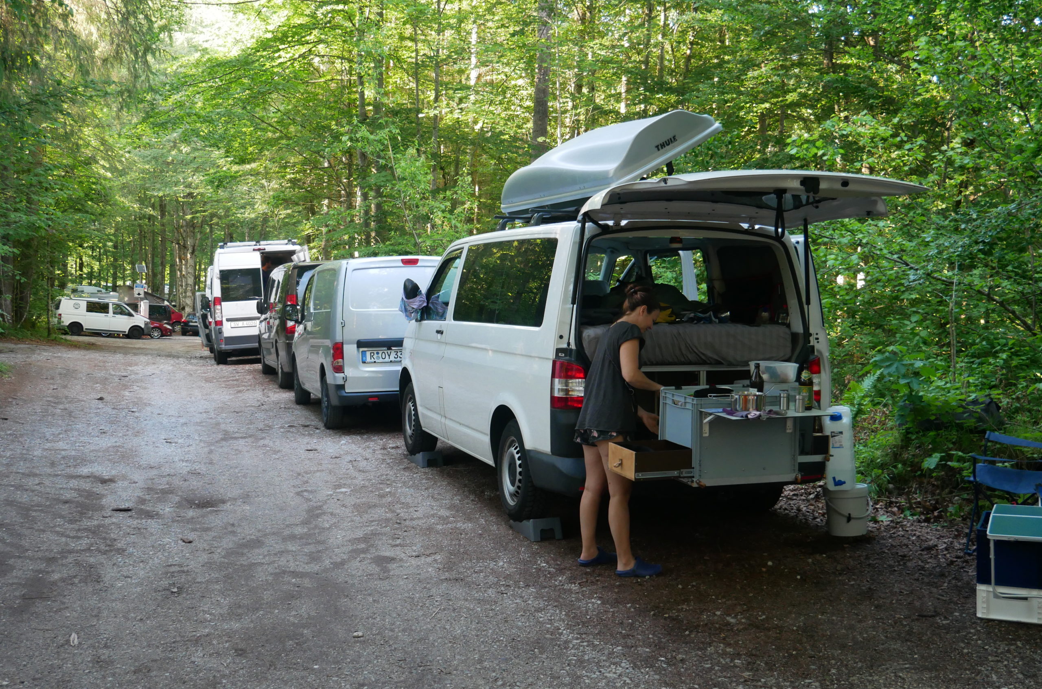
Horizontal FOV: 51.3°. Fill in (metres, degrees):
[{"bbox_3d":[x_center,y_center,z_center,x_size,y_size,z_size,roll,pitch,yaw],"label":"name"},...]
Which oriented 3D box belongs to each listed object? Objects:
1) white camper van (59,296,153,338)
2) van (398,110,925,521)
[{"bbox_3d":[-22.556,-1.359,58.387,4.890,1.980,1.920,3,1,-29],"label":"white camper van"},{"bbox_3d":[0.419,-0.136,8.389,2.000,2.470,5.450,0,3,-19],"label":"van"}]

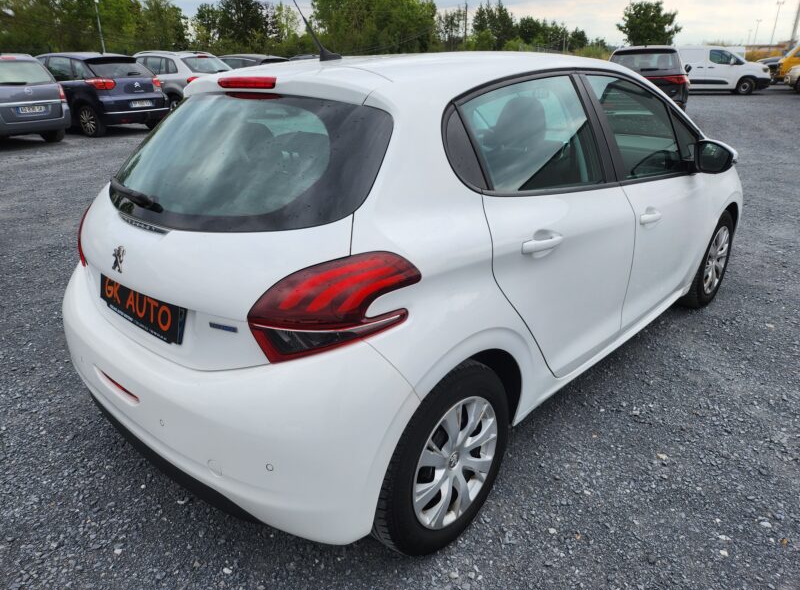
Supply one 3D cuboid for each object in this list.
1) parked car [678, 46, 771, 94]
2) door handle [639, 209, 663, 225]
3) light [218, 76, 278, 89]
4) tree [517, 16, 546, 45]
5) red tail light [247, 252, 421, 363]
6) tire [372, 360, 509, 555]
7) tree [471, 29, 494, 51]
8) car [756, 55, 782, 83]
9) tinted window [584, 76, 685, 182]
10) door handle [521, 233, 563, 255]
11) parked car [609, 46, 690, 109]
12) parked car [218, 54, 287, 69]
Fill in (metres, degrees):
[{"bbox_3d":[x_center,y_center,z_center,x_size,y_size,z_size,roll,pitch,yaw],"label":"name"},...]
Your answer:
[{"bbox_3d":[13.361,-9.626,23.754,4.420,1.820,1.880,9,24,21],"label":"parked car"},{"bbox_3d":[0.949,-0.298,2.106,0.045,0.042,0.195,19,28,40],"label":"door handle"},{"bbox_3d":[-0.477,-0.658,1.719,0.320,0.050,0.060,19,29,40],"label":"light"},{"bbox_3d":[9.491,-17.907,41.301,2.400,5.200,2.400,4,23,11],"label":"tree"},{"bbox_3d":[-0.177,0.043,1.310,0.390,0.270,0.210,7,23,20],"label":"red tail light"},{"bbox_3d":[0.129,0.496,1.740,0.200,0.615,0.615,19,29,40],"label":"tire"},{"bbox_3d":[5.725,-16.694,39.214,1.950,4.000,1.950,3,23,7],"label":"tree"},{"bbox_3d":[20.236,-11.886,29.500,4.300,1.500,1.800,-17,27,-34],"label":"car"},{"bbox_3d":[0.964,-0.674,2.201,0.680,0.410,0.060,-22,4,-43],"label":"tinted window"},{"bbox_3d":[0.392,-0.143,1.526,0.045,0.042,0.200,19,28,40],"label":"door handle"},{"bbox_3d":[6.178,-5.391,14.034,1.840,1.650,4.600,9,24,23],"label":"parked car"},{"bbox_3d":[-4.600,-6.752,17.300,4.400,1.480,1.800,16,28,37],"label":"parked car"}]

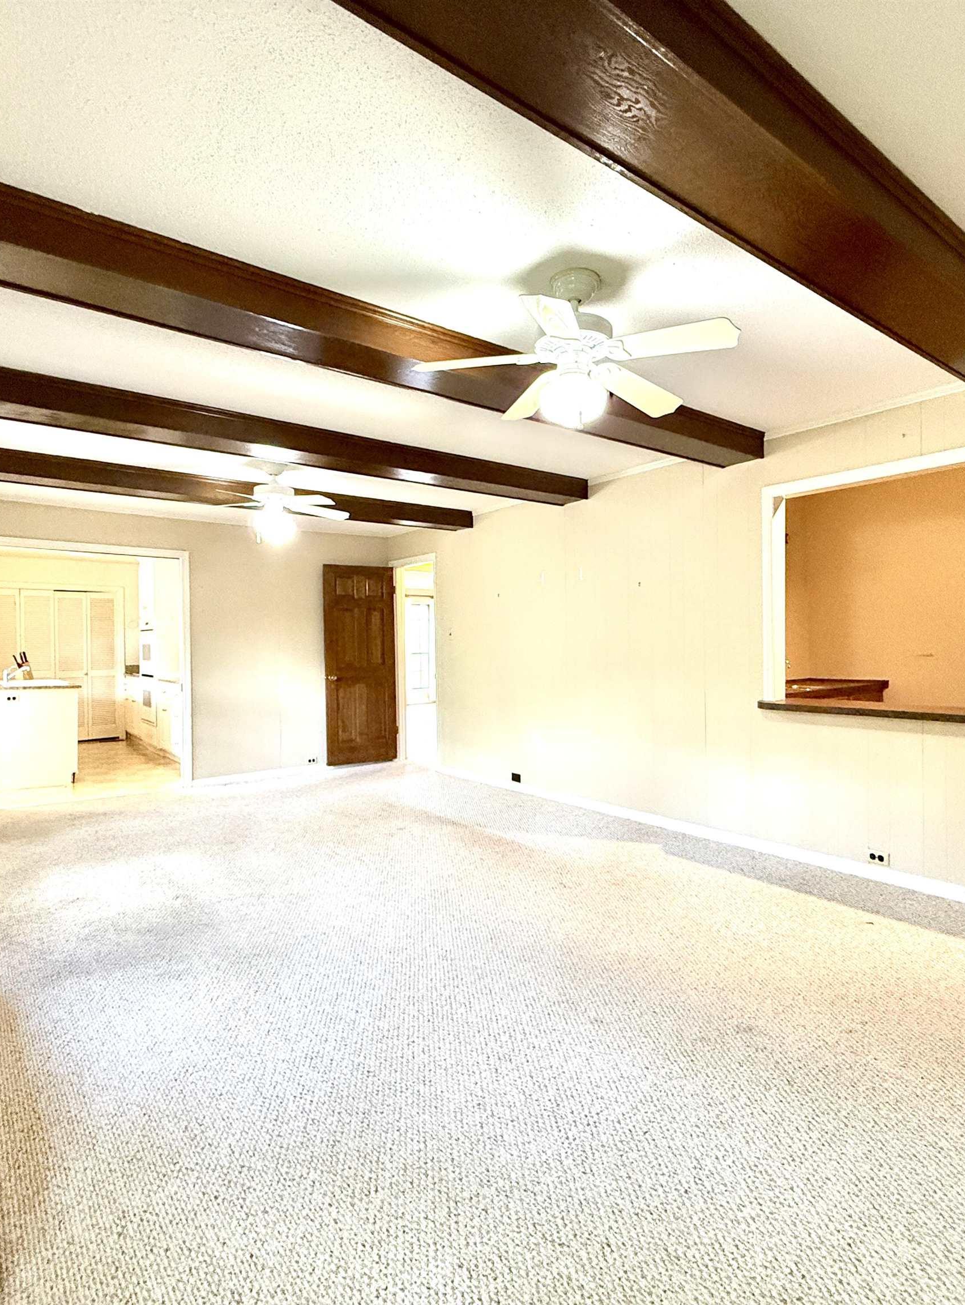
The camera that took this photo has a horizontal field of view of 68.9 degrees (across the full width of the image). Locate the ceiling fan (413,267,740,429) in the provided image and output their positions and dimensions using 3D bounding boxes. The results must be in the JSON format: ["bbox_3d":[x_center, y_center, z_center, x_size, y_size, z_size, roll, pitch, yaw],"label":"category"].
[{"bbox_3d":[0.315,-0.978,2.326,1.050,0.470,1.050,-1,0,-37],"label":"ceiling fan"}]

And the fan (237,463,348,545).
[{"bbox_3d":[-1.341,-0.972,4.541,1.050,0.470,1.050,-1,0,-37],"label":"fan"}]

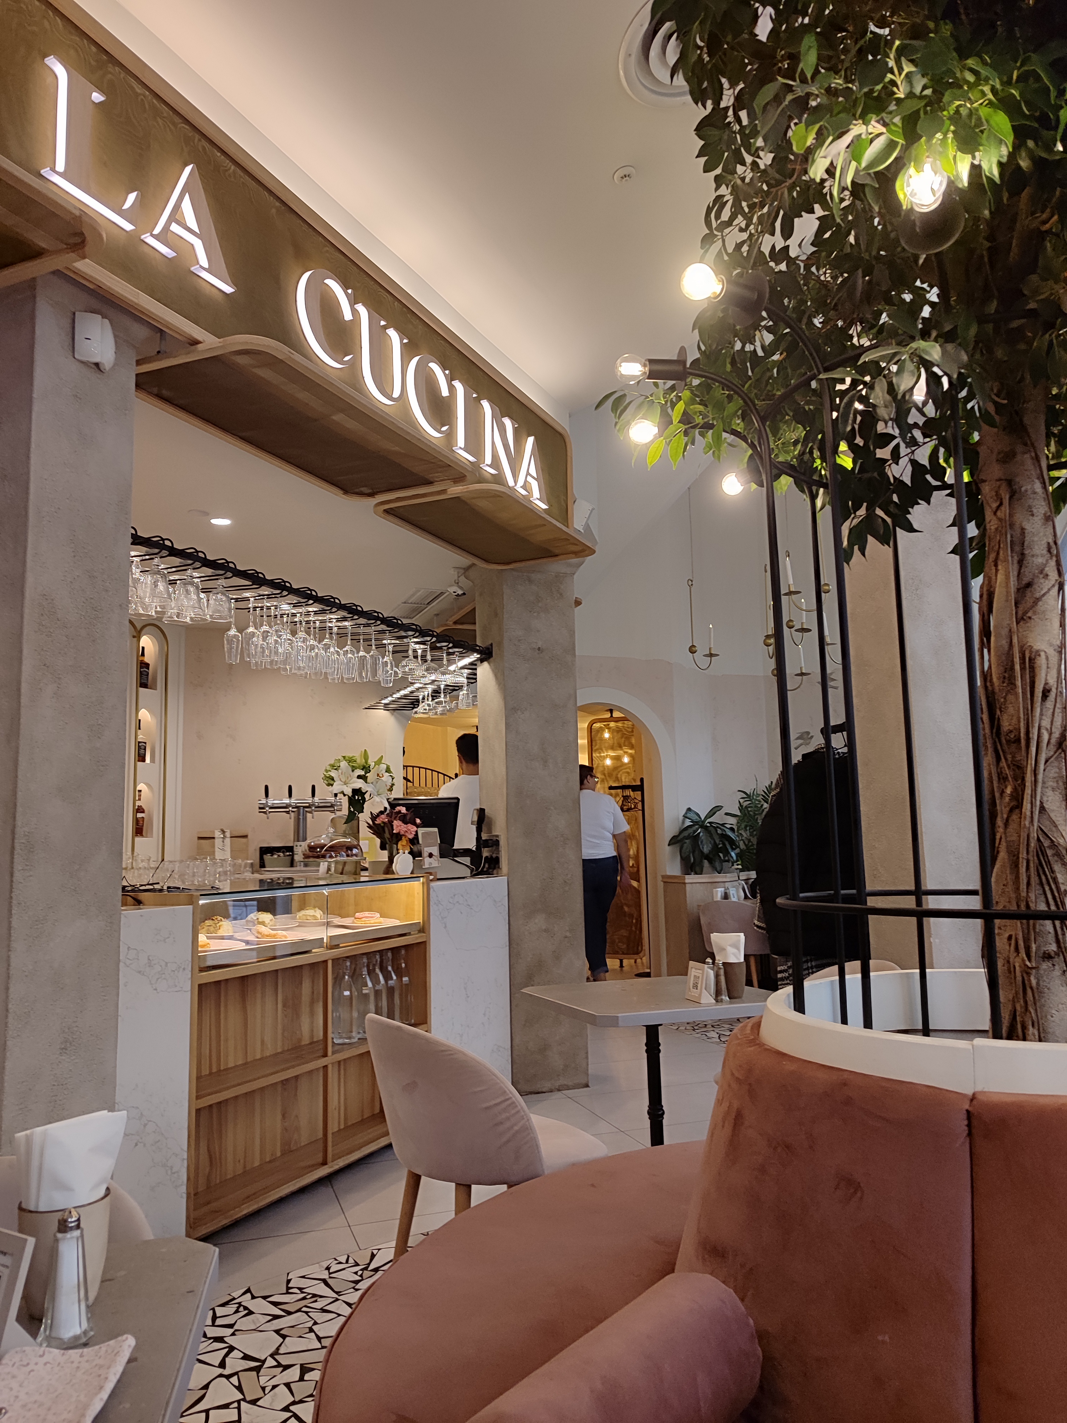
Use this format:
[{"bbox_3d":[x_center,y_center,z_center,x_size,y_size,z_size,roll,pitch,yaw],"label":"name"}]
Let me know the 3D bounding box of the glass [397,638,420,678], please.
[{"bbox_3d":[-0.572,-0.240,4.720,0.094,0.182,0.094,-1,-7,0],"label":"glass"}]

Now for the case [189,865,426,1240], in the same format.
[{"bbox_3d":[-0.966,1.170,3.879,0.480,1.020,1.400,-4,-8,25],"label":"case"}]

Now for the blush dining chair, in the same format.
[{"bbox_3d":[-0.116,1.100,2.423,0.550,0.780,0.500,3,-8,-30],"label":"blush dining chair"}]

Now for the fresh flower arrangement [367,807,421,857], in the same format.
[{"bbox_3d":[-0.639,0.547,4.728,0.235,0.225,0.220,0,-7,-8],"label":"fresh flower arrangement"}]

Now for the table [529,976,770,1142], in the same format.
[{"bbox_3d":[0.337,1.149,2.772,0.610,0.750,0.590,1,-7,-18],"label":"table"}]

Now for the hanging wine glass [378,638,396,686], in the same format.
[{"bbox_3d":[-0.672,-0.216,4.726,0.070,0.216,0.070,0,-7,-8],"label":"hanging wine glass"}]

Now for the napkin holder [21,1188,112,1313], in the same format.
[{"bbox_3d":[-0.451,0.518,0.985,0.081,0.099,0.081,2,-8,-24],"label":"napkin holder"}]

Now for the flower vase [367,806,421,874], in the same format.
[{"bbox_3d":[-0.639,0.606,4.728,0.235,0.340,0.220,0,-7,-8],"label":"flower vase"}]

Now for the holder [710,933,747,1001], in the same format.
[{"bbox_3d":[0.526,0.681,2.752,0.090,0.168,0.085,-3,-7,10],"label":"holder"}]

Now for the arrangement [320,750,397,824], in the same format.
[{"bbox_3d":[-0.850,0.372,4.988,0.340,0.340,0.310,0,-7,-10],"label":"arrangement"}]

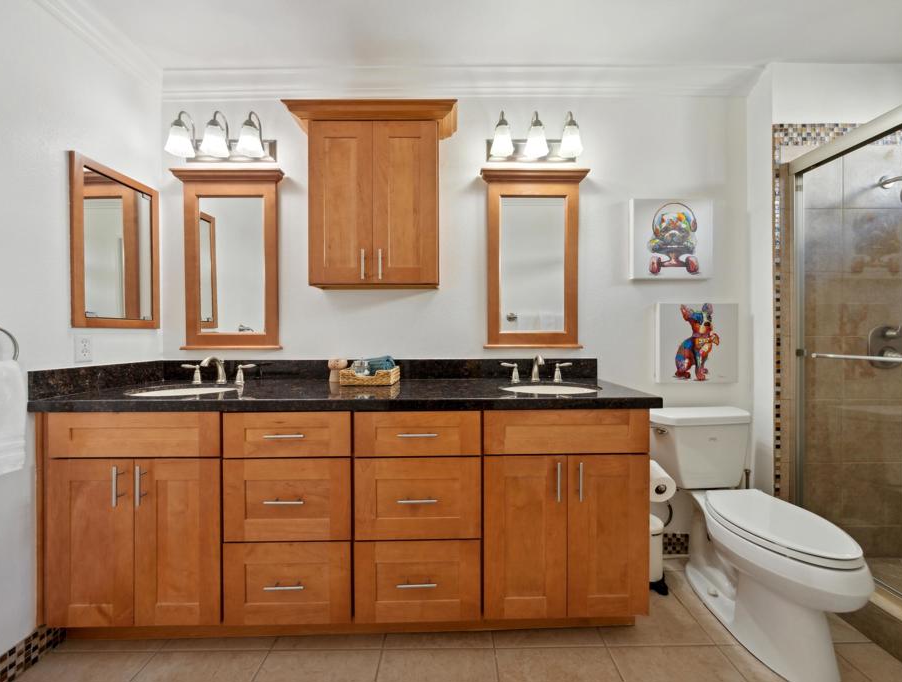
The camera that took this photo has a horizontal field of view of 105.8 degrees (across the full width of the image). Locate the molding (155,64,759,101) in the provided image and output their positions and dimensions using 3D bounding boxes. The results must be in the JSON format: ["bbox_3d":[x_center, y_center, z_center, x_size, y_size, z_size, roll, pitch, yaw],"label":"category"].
[{"bbox_3d":[0.015,-1.283,1.699,3.000,0.095,0.090,0,1,0],"label":"molding"}]

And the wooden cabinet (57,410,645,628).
[{"bbox_3d":[-0.388,0.680,1.504,2.224,0.873,0.528,0,1,-1],"label":"wooden cabinet"}]

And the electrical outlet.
[{"bbox_3d":[-1.503,0.031,1.401,0.008,0.114,0.069,0,1,0],"label":"electrical outlet"}]

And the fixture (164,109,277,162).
[{"bbox_3d":[-1.109,-0.974,1.651,0.472,0.252,0.195,0,1,0],"label":"fixture"}]

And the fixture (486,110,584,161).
[{"bbox_3d":[0.409,-0.974,1.651,0.466,0.252,0.195,0,1,0],"label":"fixture"}]

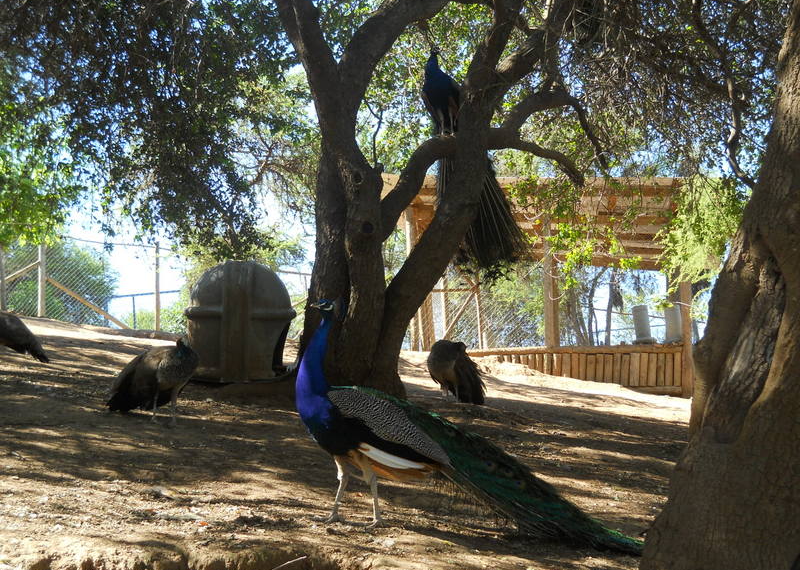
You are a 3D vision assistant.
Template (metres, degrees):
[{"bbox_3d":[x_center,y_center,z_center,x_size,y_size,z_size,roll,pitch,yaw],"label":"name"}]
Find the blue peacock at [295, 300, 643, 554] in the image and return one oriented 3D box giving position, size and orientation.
[{"bbox_3d":[0.340,0.550,5.400,1.500,1.000,0.350,0,1,-5],"label":"blue peacock"}]

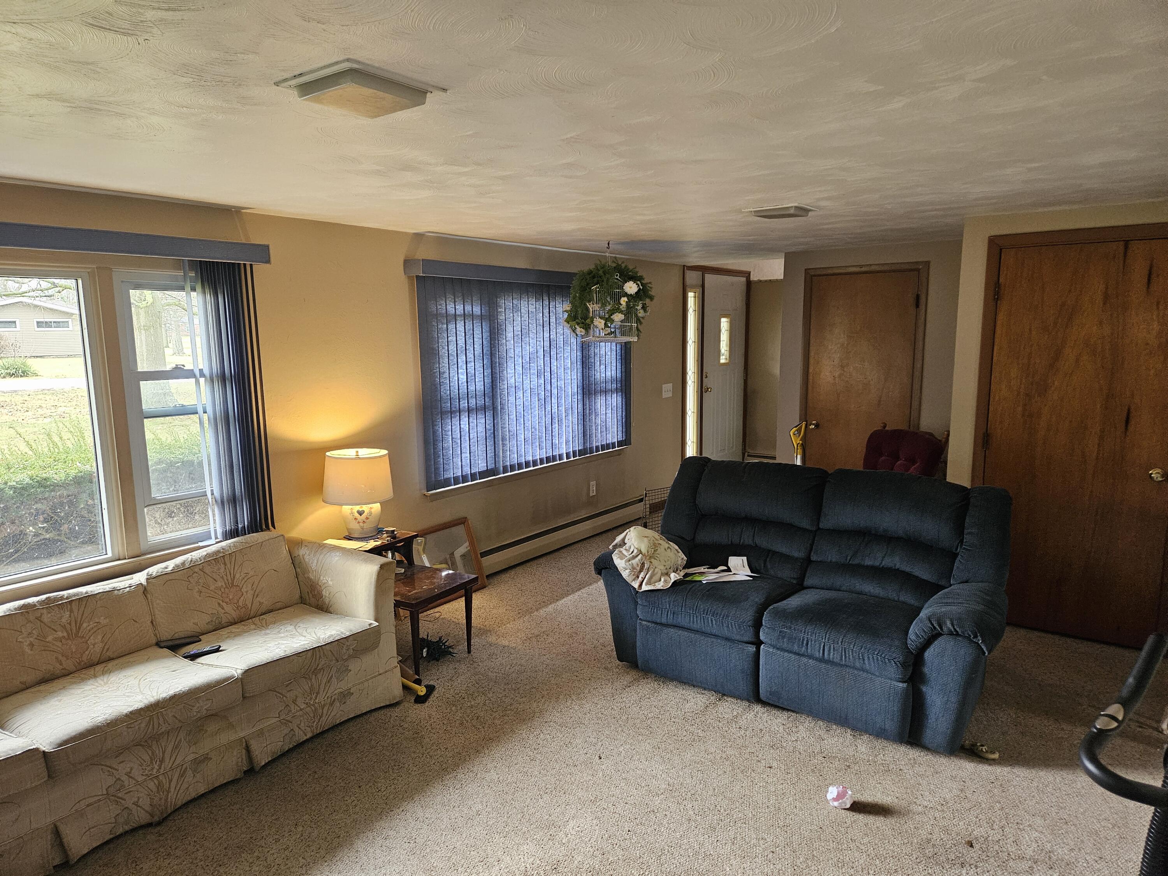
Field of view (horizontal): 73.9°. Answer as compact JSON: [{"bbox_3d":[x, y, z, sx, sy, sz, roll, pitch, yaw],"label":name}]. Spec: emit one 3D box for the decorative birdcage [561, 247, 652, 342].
[{"bbox_3d":[0.167,-0.977,5.257,0.580,0.630,0.380,0,8,2],"label":"decorative birdcage"}]

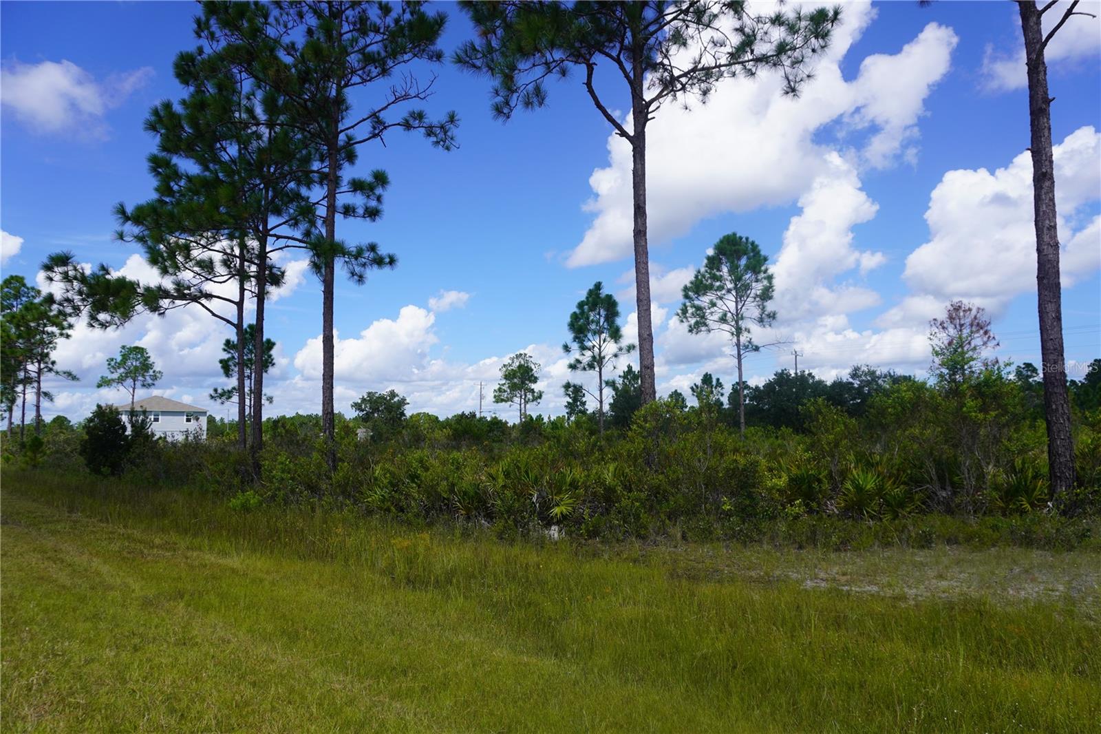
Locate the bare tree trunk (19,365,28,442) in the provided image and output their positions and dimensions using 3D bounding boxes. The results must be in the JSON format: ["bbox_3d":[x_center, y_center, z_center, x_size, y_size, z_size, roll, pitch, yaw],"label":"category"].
[{"bbox_3d":[-33.176,2.640,46.241,0.270,5.520,0.270,3,-6,-36],"label":"bare tree trunk"}]

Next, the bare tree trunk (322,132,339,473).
[{"bbox_3d":[-7.015,-2.044,23.492,0.340,11.350,0.340,1,-5,-17],"label":"bare tree trunk"}]

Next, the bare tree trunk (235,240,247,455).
[{"bbox_3d":[-12.149,-0.510,28.846,0.280,9.000,0.280,-2,-4,0],"label":"bare tree trunk"}]

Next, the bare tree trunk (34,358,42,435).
[{"bbox_3d":[-32.243,2.315,46.225,0.300,5.740,0.300,2,-5,-35],"label":"bare tree trunk"}]

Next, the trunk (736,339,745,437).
[{"bbox_3d":[10.952,1.466,42.276,0.260,6.150,0.260,-3,-5,14],"label":"trunk"}]

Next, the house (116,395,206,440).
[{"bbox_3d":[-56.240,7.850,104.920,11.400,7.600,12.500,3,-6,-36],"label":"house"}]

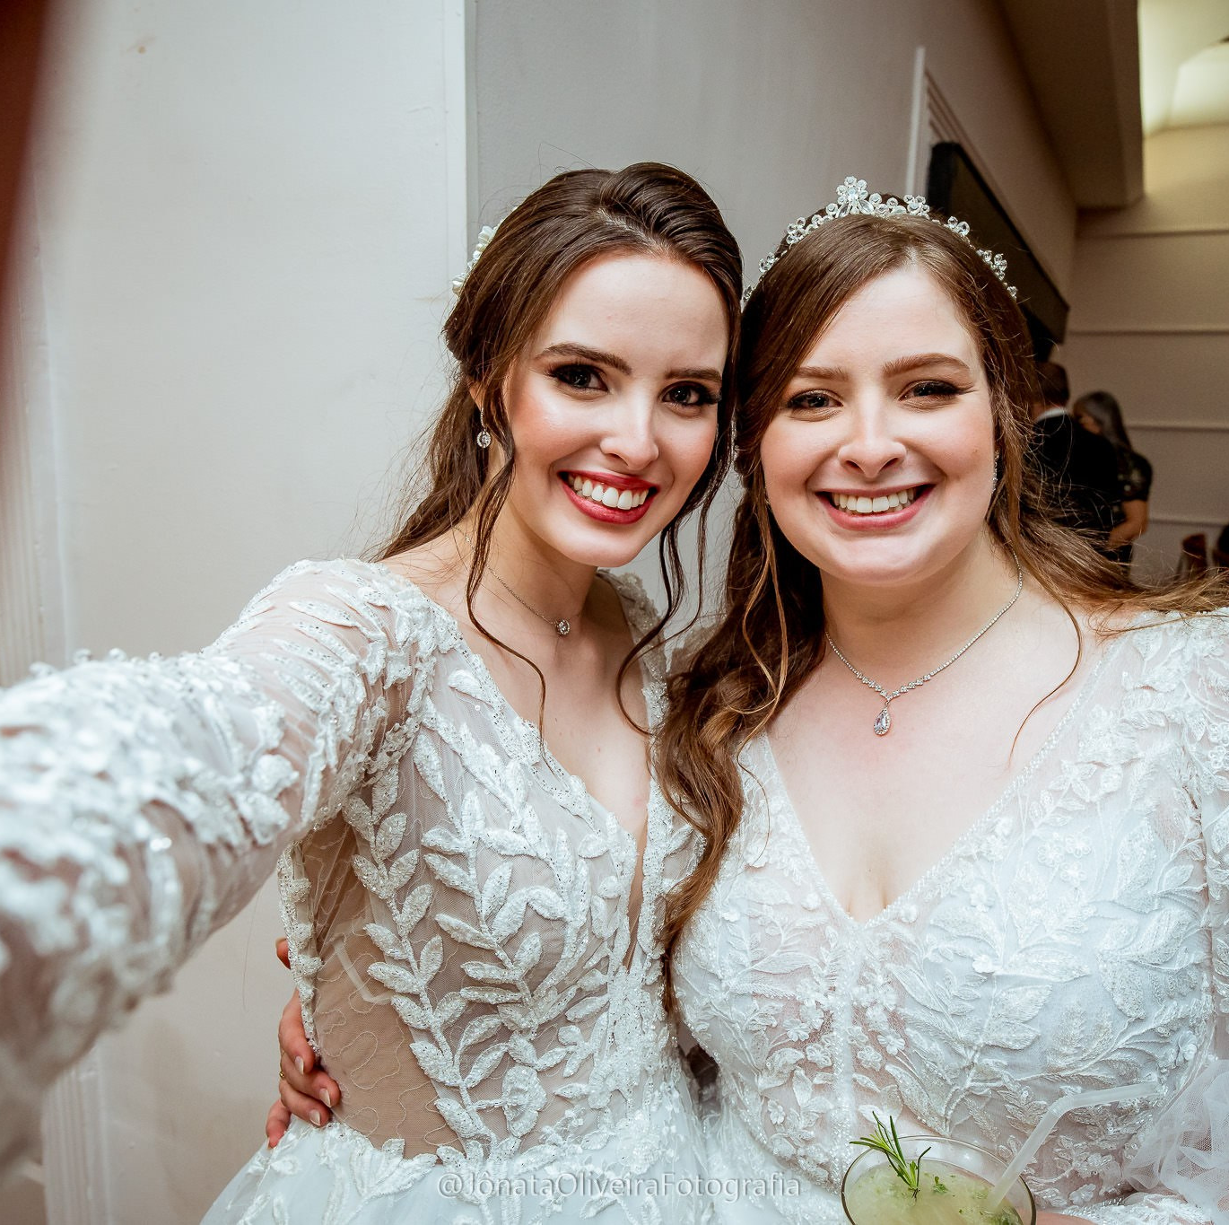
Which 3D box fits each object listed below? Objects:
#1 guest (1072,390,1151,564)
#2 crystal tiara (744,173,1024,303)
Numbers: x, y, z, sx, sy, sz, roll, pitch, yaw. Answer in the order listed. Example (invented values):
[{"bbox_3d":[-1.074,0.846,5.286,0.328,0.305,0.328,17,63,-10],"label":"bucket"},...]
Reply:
[{"bbox_3d":[2.413,-0.265,4.930,0.360,1.670,0.460,-1,12,-14],"label":"guest"},{"bbox_3d":[0.166,-0.229,0.605,0.168,0.066,0.070,-1,12,15],"label":"crystal tiara"}]

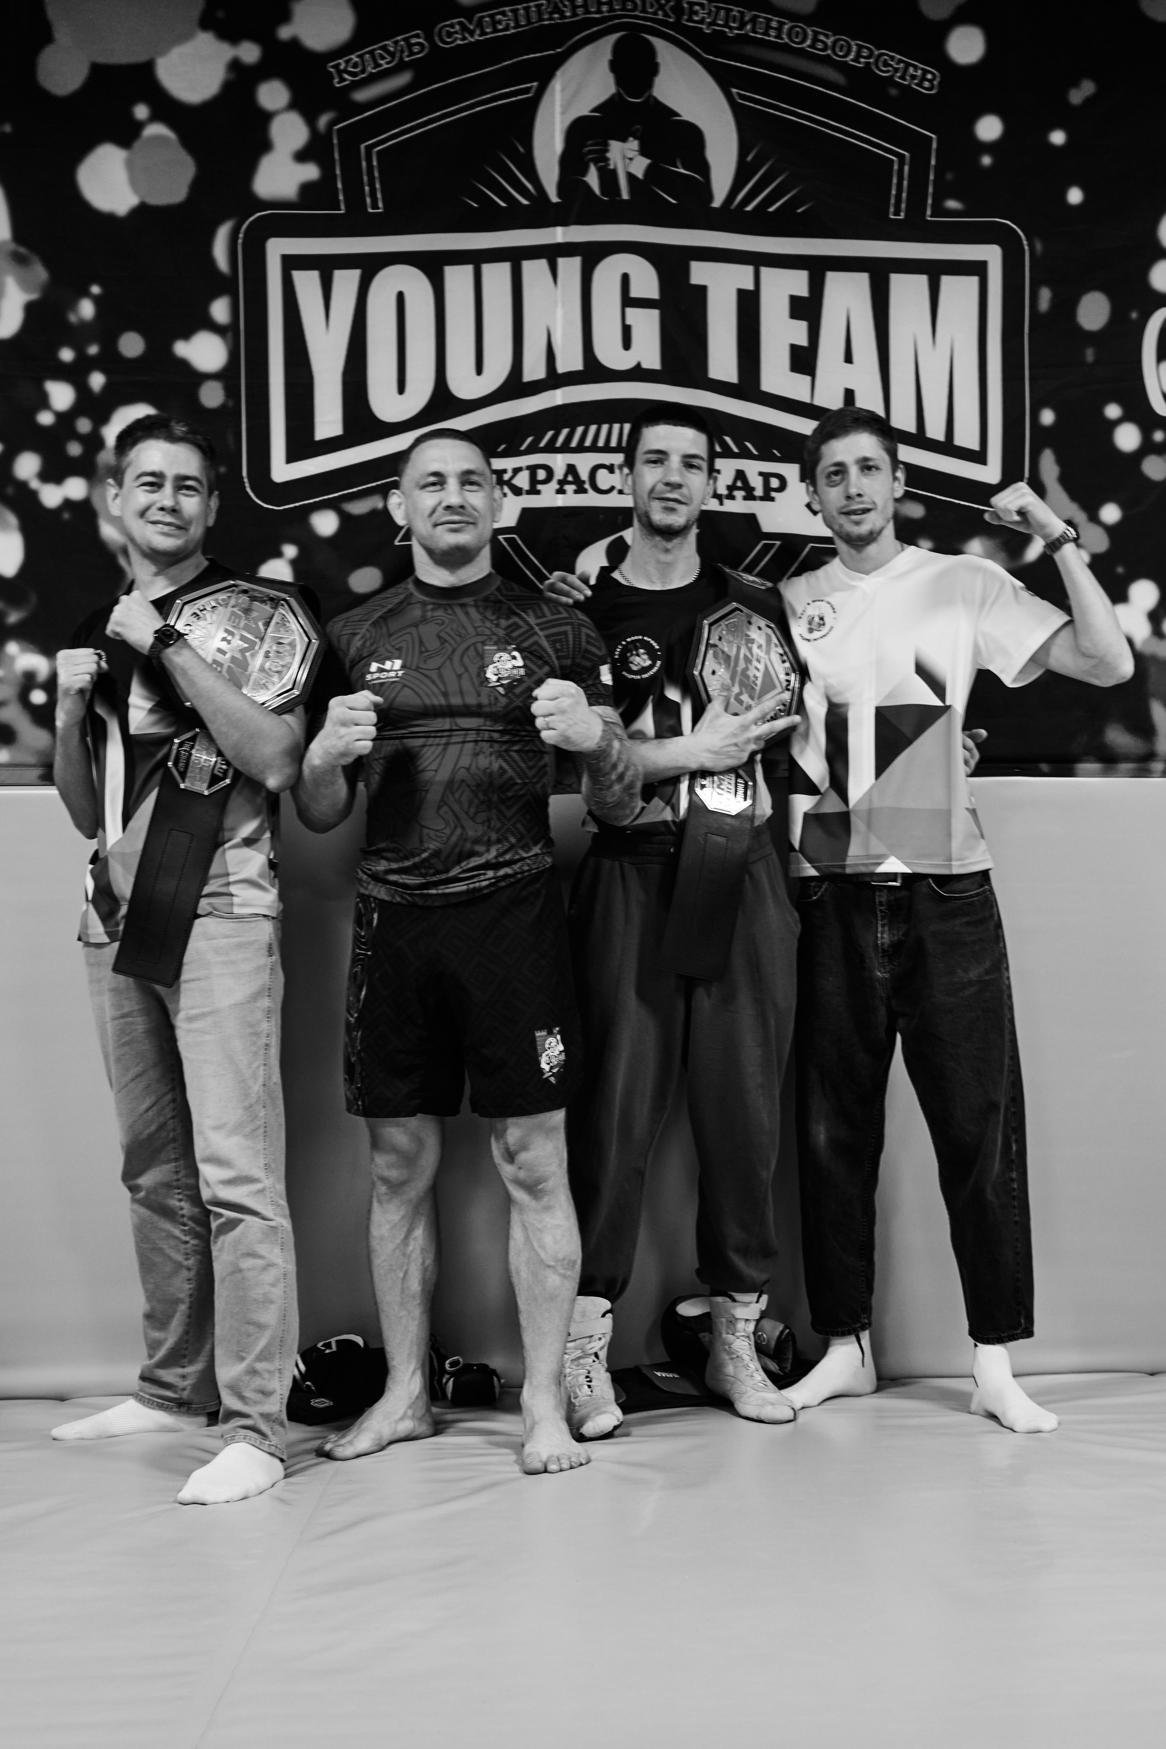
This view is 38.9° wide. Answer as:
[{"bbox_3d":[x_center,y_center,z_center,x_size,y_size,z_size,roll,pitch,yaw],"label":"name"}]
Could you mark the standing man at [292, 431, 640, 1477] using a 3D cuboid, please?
[{"bbox_3d":[-0.200,0.118,2.820,0.600,1.770,0.460,-1,3,-3],"label":"standing man"}]

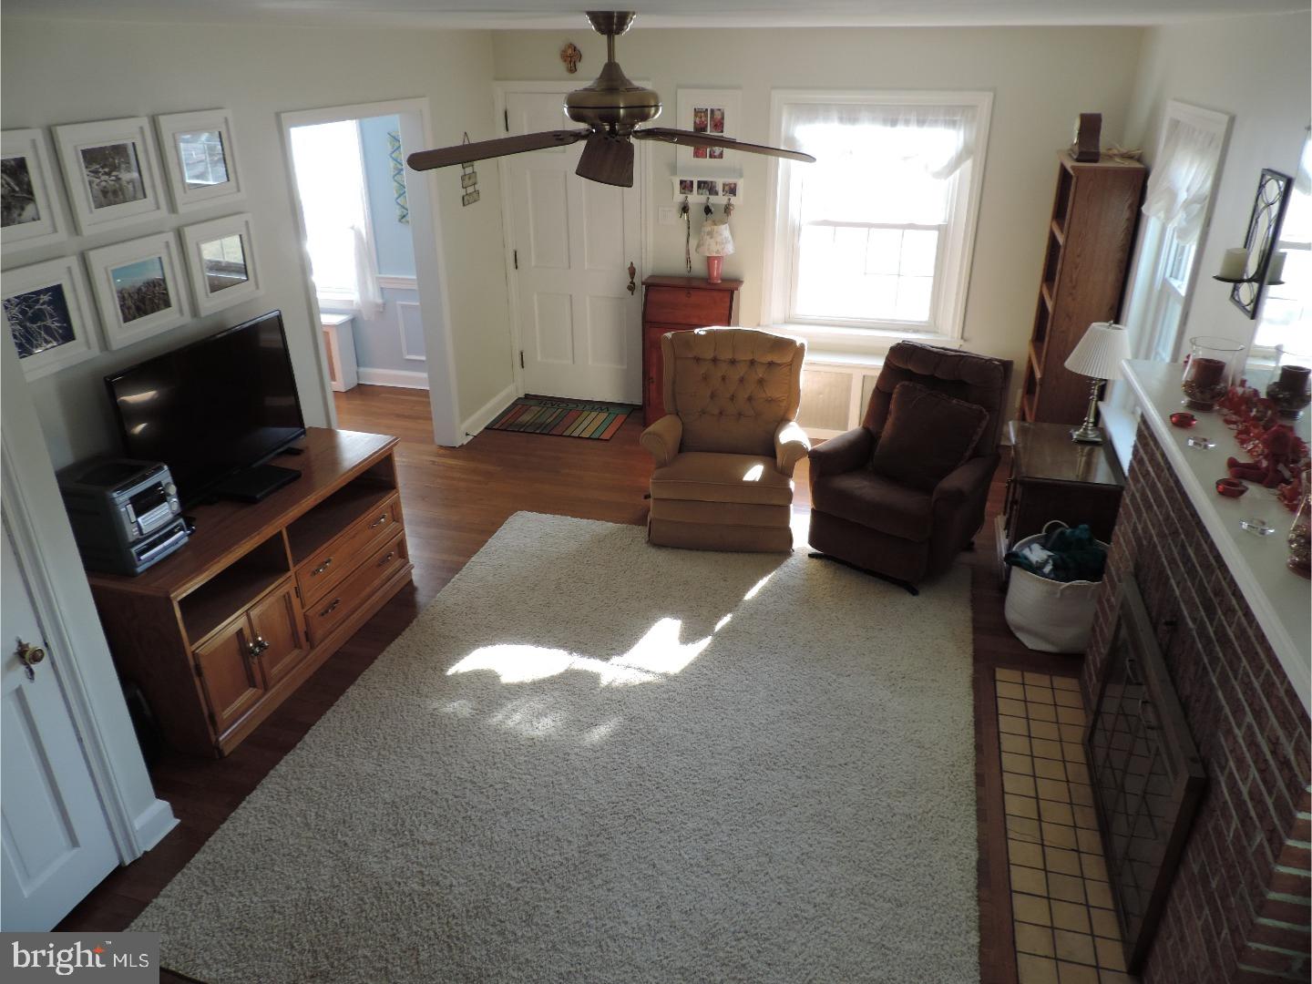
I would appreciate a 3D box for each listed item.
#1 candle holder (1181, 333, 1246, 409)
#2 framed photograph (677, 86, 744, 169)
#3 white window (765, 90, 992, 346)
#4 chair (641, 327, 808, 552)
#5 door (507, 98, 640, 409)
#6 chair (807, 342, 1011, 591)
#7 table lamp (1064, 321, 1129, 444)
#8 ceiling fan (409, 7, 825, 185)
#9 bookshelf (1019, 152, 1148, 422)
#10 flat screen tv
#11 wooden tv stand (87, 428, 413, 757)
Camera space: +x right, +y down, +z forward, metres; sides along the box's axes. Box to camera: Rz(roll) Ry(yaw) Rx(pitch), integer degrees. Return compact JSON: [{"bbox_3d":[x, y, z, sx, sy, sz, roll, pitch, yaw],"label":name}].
[{"bbox_3d":[1.698,-0.362,2.801,0.151,0.197,0.151,7,27,15],"label":"candle holder"},{"bbox_3d":[0.328,-2.239,5.636,0.404,0.469,0.035,7,27,15],"label":"framed photograph"},{"bbox_3d":[1.297,-1.663,5.556,1.260,1.445,0.140,7,27,15],"label":"white window"},{"bbox_3d":[0.364,-0.300,4.778,0.840,0.980,0.840,3,26,7],"label":"chair"},{"bbox_3d":[-0.536,-1.602,6.195,0.910,2.040,0.060,7,27,15],"label":"door"},{"bbox_3d":[1.244,-0.162,4.510,0.790,0.960,0.860,18,32,33],"label":"chair"},{"bbox_3d":[2.140,-0.541,4.396,0.310,0.575,0.310,7,27,15],"label":"table lamp"},{"bbox_3d":[-0.113,-1.255,2.814,1.300,0.420,1.260,0,26,2],"label":"ceiling fan"},{"bbox_3d":[2.324,-0.929,5.120,0.323,1.781,0.817,7,27,15],"label":"bookshelf"},{"bbox_3d":[-1.738,-0.308,3.610,0.182,0.590,0.903,8,27,16],"label":"flat screen tv"},{"bbox_3d":[-1.603,0.331,3.781,0.484,0.721,1.357,7,27,16],"label":"wooden tv stand"}]

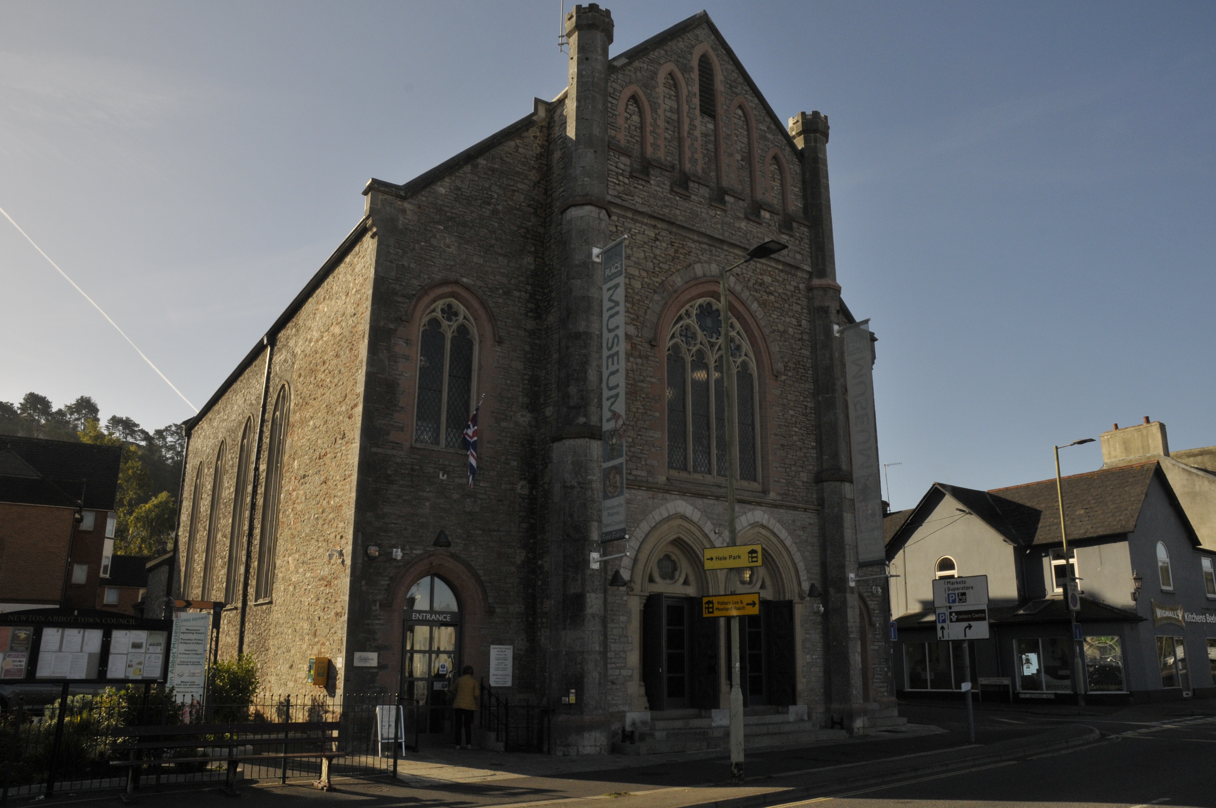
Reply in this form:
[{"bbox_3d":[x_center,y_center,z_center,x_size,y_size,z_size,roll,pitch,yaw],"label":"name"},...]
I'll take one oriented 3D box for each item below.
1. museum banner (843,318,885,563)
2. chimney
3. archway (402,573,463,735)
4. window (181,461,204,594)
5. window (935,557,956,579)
[{"bbox_3d":[6.186,0.909,21.964,0.060,6.150,0.850,11,-19,-33],"label":"museum banner"},{"bbox_3d":[22.820,1.638,39.442,0.880,1.850,2.600,13,-20,-37],"label":"chimney"},{"bbox_3d":[-3.398,4.861,17.759,1.260,3.150,0.330,11,-19,-33],"label":"archway"},{"bbox_3d":[-15.544,4.898,34.227,0.291,5.723,1.746,10,-19,-32],"label":"window"},{"bbox_3d":[12.617,6.450,33.981,0.200,1.500,0.950,9,-18,-29],"label":"window"}]

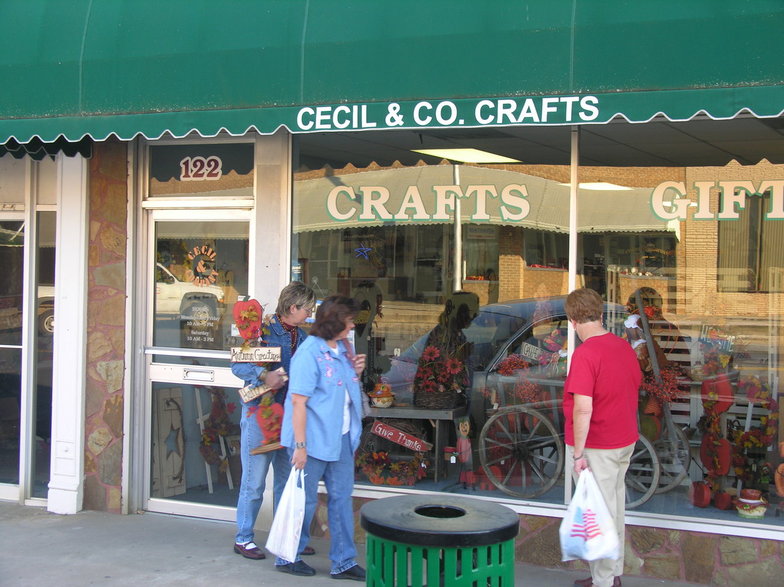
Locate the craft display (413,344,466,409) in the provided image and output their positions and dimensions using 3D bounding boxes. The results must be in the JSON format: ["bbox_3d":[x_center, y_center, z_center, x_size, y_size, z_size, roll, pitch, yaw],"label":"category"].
[{"bbox_3d":[0.327,0.552,8.919,0.360,0.420,0.270,1,1,18],"label":"craft display"}]

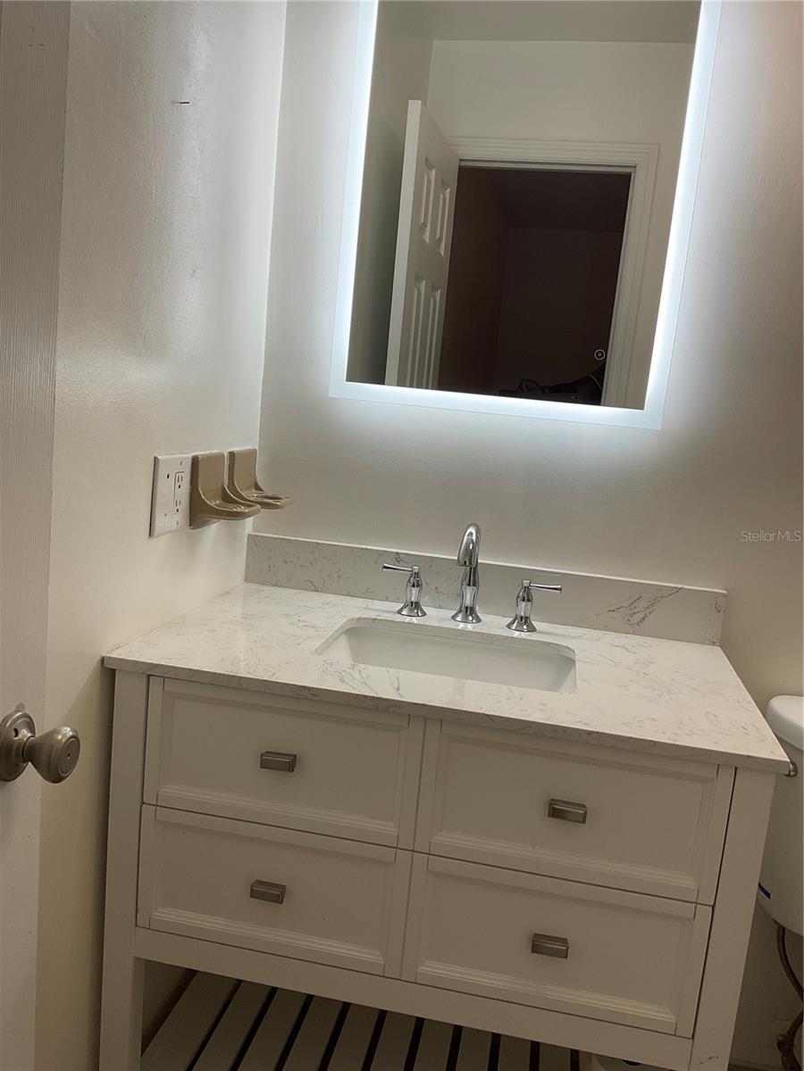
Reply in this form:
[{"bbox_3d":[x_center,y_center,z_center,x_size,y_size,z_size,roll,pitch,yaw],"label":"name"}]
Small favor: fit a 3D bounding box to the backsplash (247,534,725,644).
[{"bbox_3d":[0.138,0.098,1.710,0.908,0.098,0.019,7,9,10],"label":"backsplash"}]

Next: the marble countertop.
[{"bbox_3d":[0.082,0.193,1.451,0.908,0.020,0.570,7,9,10],"label":"marble countertop"}]

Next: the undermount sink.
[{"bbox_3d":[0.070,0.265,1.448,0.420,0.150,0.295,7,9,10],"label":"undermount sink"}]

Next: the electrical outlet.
[{"bbox_3d":[-0.359,-0.065,1.398,0.008,0.117,0.116,7,9,10],"label":"electrical outlet"}]

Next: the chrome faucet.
[{"bbox_3d":[0.119,0.069,1.591,0.054,0.187,0.160,7,9,10],"label":"chrome faucet"}]

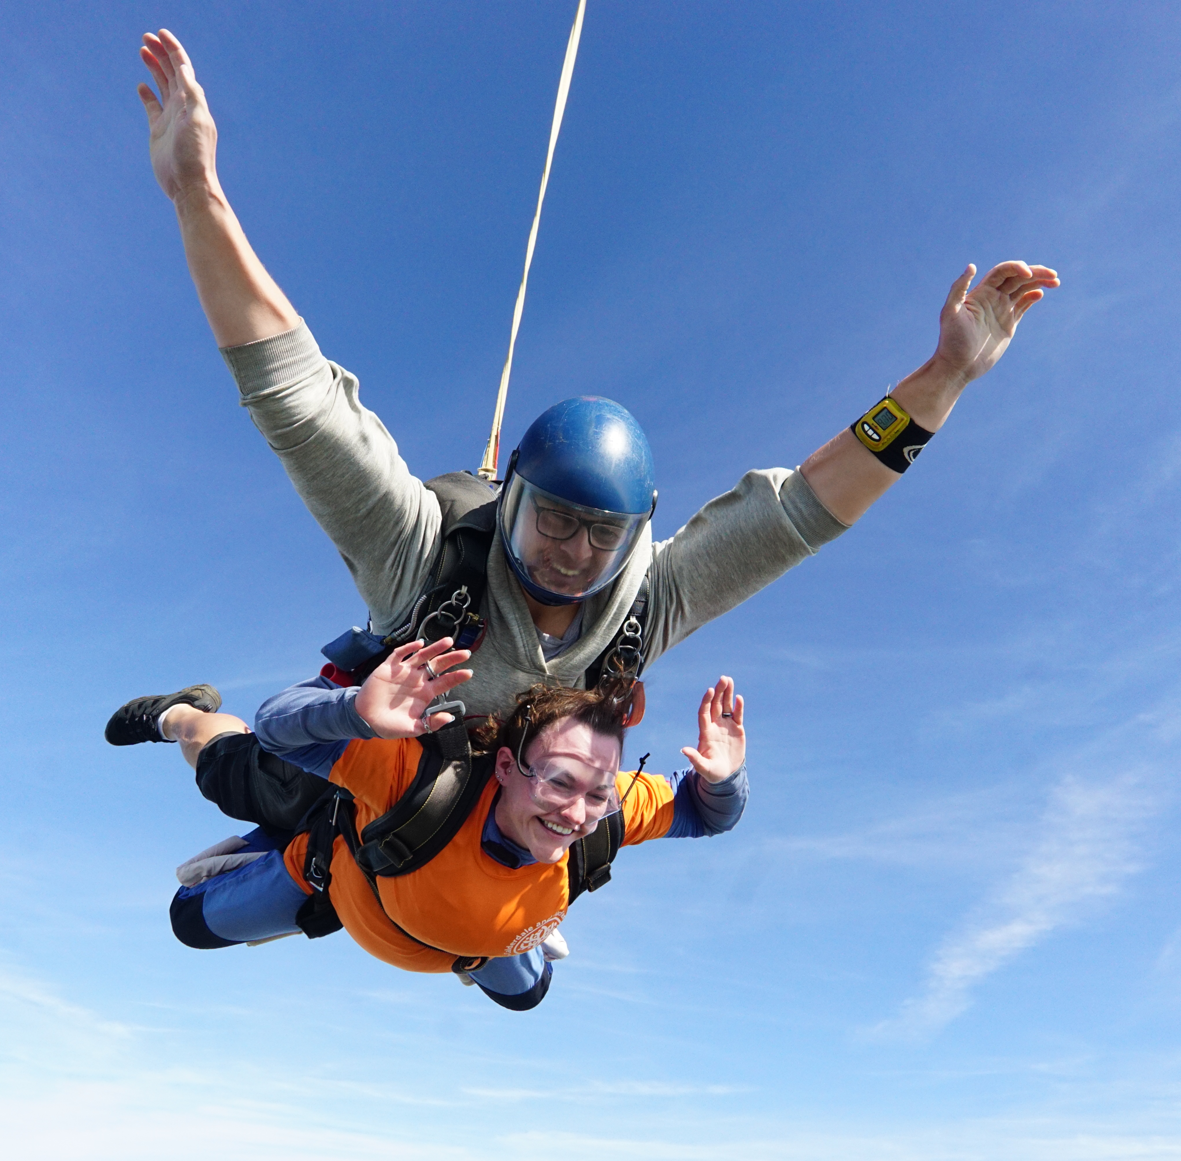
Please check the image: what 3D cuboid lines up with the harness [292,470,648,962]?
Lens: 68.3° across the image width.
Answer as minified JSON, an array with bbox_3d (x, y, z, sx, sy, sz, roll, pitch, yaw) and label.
[{"bbox_3d":[-0.250,0.265,1.580,0.480,0.620,0.680,11,-34,-27],"label":"harness"}]

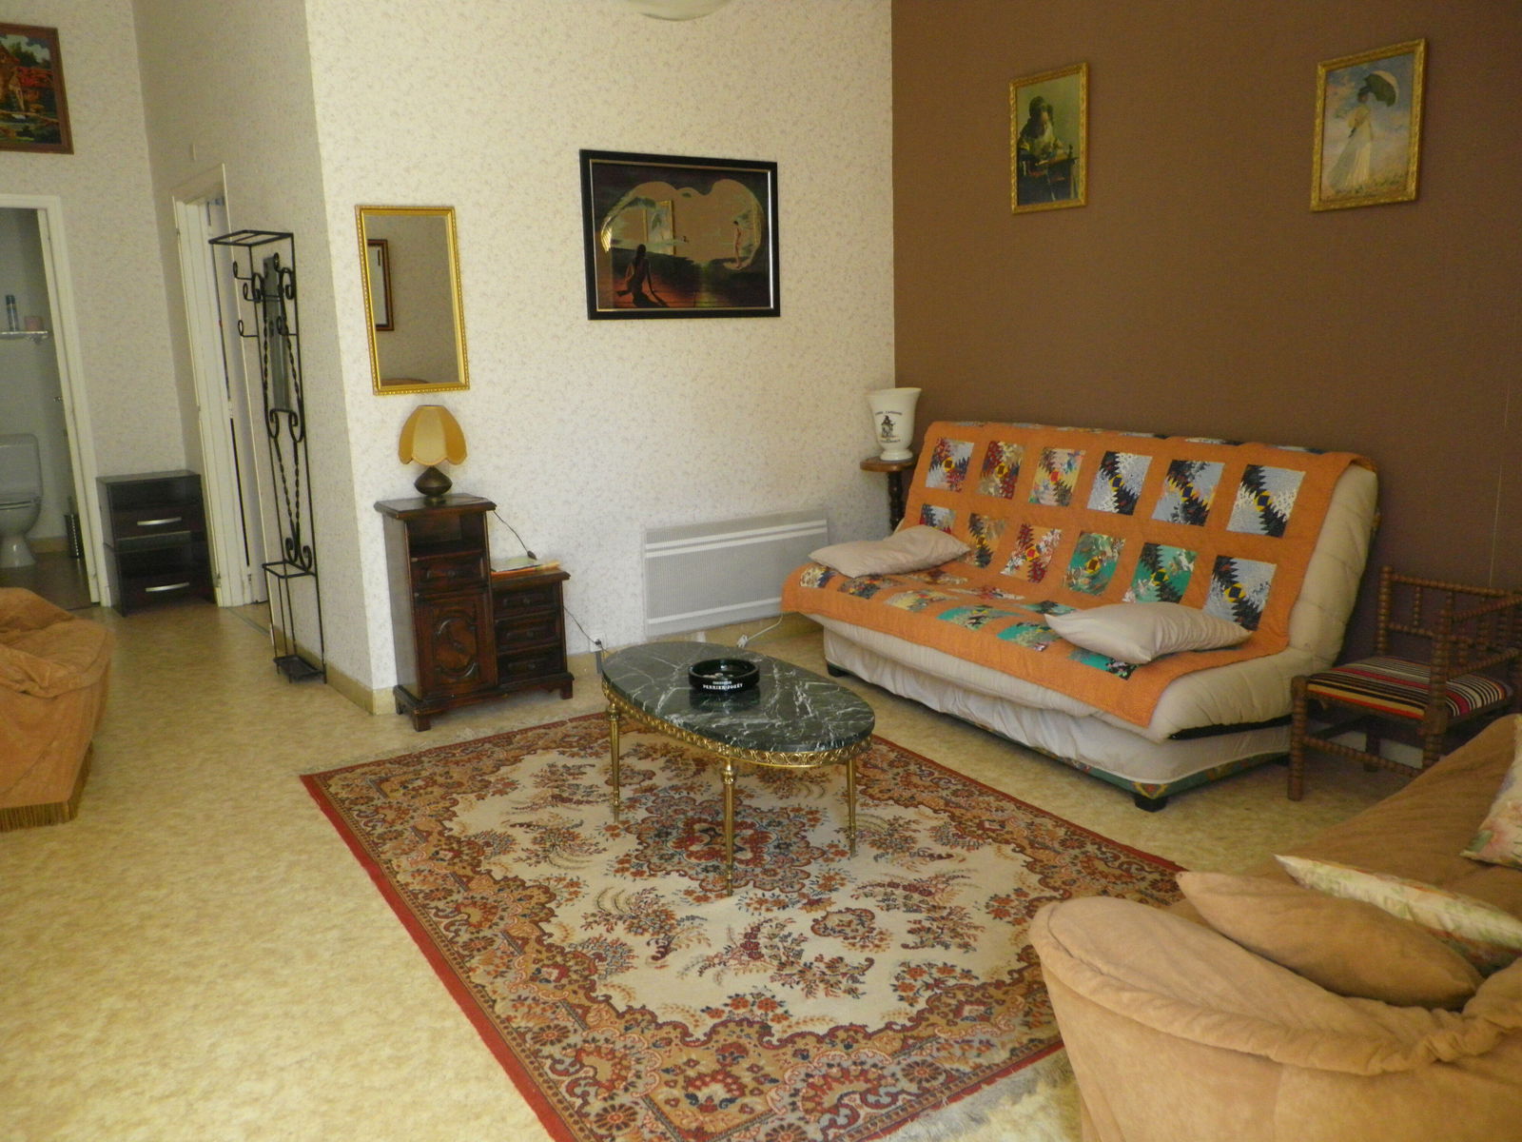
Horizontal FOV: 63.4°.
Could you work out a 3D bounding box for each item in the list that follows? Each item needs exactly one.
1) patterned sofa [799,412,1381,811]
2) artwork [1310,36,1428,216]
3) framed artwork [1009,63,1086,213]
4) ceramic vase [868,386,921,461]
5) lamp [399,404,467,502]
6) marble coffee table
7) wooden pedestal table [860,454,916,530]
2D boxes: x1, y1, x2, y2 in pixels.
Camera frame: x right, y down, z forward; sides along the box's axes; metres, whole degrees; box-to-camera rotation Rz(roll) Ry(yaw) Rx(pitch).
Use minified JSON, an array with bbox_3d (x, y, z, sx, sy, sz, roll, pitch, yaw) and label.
[{"bbox_3d":[0.932,0.035,4.183,0.868,0.961,1.916,-8,13,-30],"label":"patterned sofa"},{"bbox_3d":[1.724,-1.257,3.513,0.033,0.419,0.327,-8,13,-30],"label":"artwork"},{"bbox_3d":[1.062,-1.584,4.556,0.033,0.487,0.395,-8,13,-30],"label":"framed artwork"},{"bbox_3d":[0.570,-0.625,5.270,0.230,0.296,0.230,-2,11,0],"label":"ceramic vase"},{"bbox_3d":[-1.157,-0.408,4.340,0.240,0.342,0.240,-8,13,-30],"label":"lamp"},{"bbox_3d":[-0.084,0.507,3.311,0.507,0.407,1.135,-8,13,-30],"label":"marble coffee table"},{"bbox_3d":[0.594,-0.091,5.372,0.304,0.778,0.304,-8,13,-30],"label":"wooden pedestal table"}]

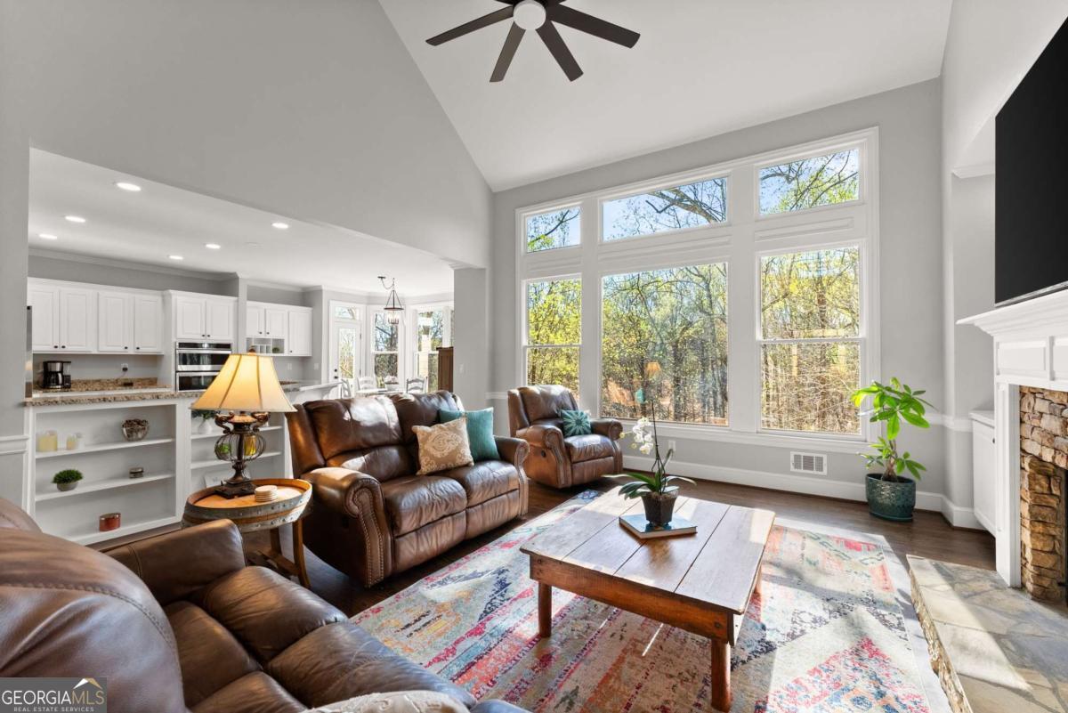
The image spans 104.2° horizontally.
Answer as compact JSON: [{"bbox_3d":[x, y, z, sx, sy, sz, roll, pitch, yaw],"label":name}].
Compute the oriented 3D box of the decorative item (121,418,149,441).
[{"bbox_3d":[-3.070,0.572,3.203,0.155,0.170,0.155,0,-1,32],"label":"decorative item"}]

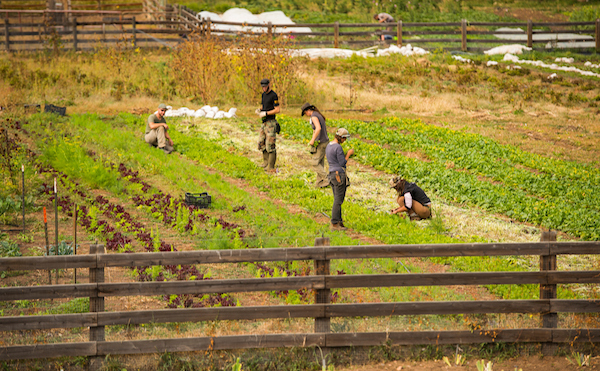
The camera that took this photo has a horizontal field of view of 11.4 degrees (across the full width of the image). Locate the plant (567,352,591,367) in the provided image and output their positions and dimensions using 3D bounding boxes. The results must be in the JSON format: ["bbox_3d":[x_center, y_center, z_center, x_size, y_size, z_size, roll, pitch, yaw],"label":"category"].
[{"bbox_3d":[3.066,1.916,33.000,0.250,0.140,0.190,0,6,0],"label":"plant"}]

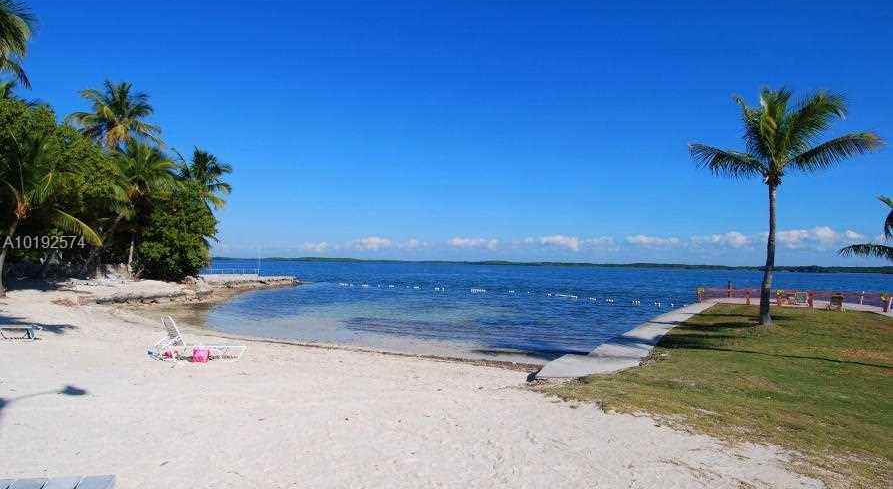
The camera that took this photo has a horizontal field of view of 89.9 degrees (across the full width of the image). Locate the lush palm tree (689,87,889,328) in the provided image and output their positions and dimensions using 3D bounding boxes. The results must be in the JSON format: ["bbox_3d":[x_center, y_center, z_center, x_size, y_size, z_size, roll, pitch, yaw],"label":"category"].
[{"bbox_3d":[13.280,-1.529,18.000,6.400,9.500,5.800,-1,-3,36],"label":"lush palm tree"}]

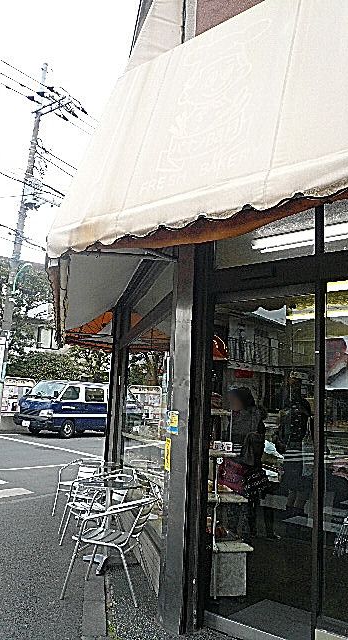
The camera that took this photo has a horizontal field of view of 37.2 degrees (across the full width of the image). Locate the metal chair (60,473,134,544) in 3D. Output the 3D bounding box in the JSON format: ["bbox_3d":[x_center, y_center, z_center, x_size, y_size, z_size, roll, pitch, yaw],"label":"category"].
[{"bbox_3d":[-0.825,1.912,5.412,0.580,0.710,0.510,5,-9,-13],"label":"metal chair"}]

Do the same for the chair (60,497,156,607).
[{"bbox_3d":[-0.459,1.699,3.940,0.580,0.710,0.510,1,-9,11],"label":"chair"}]

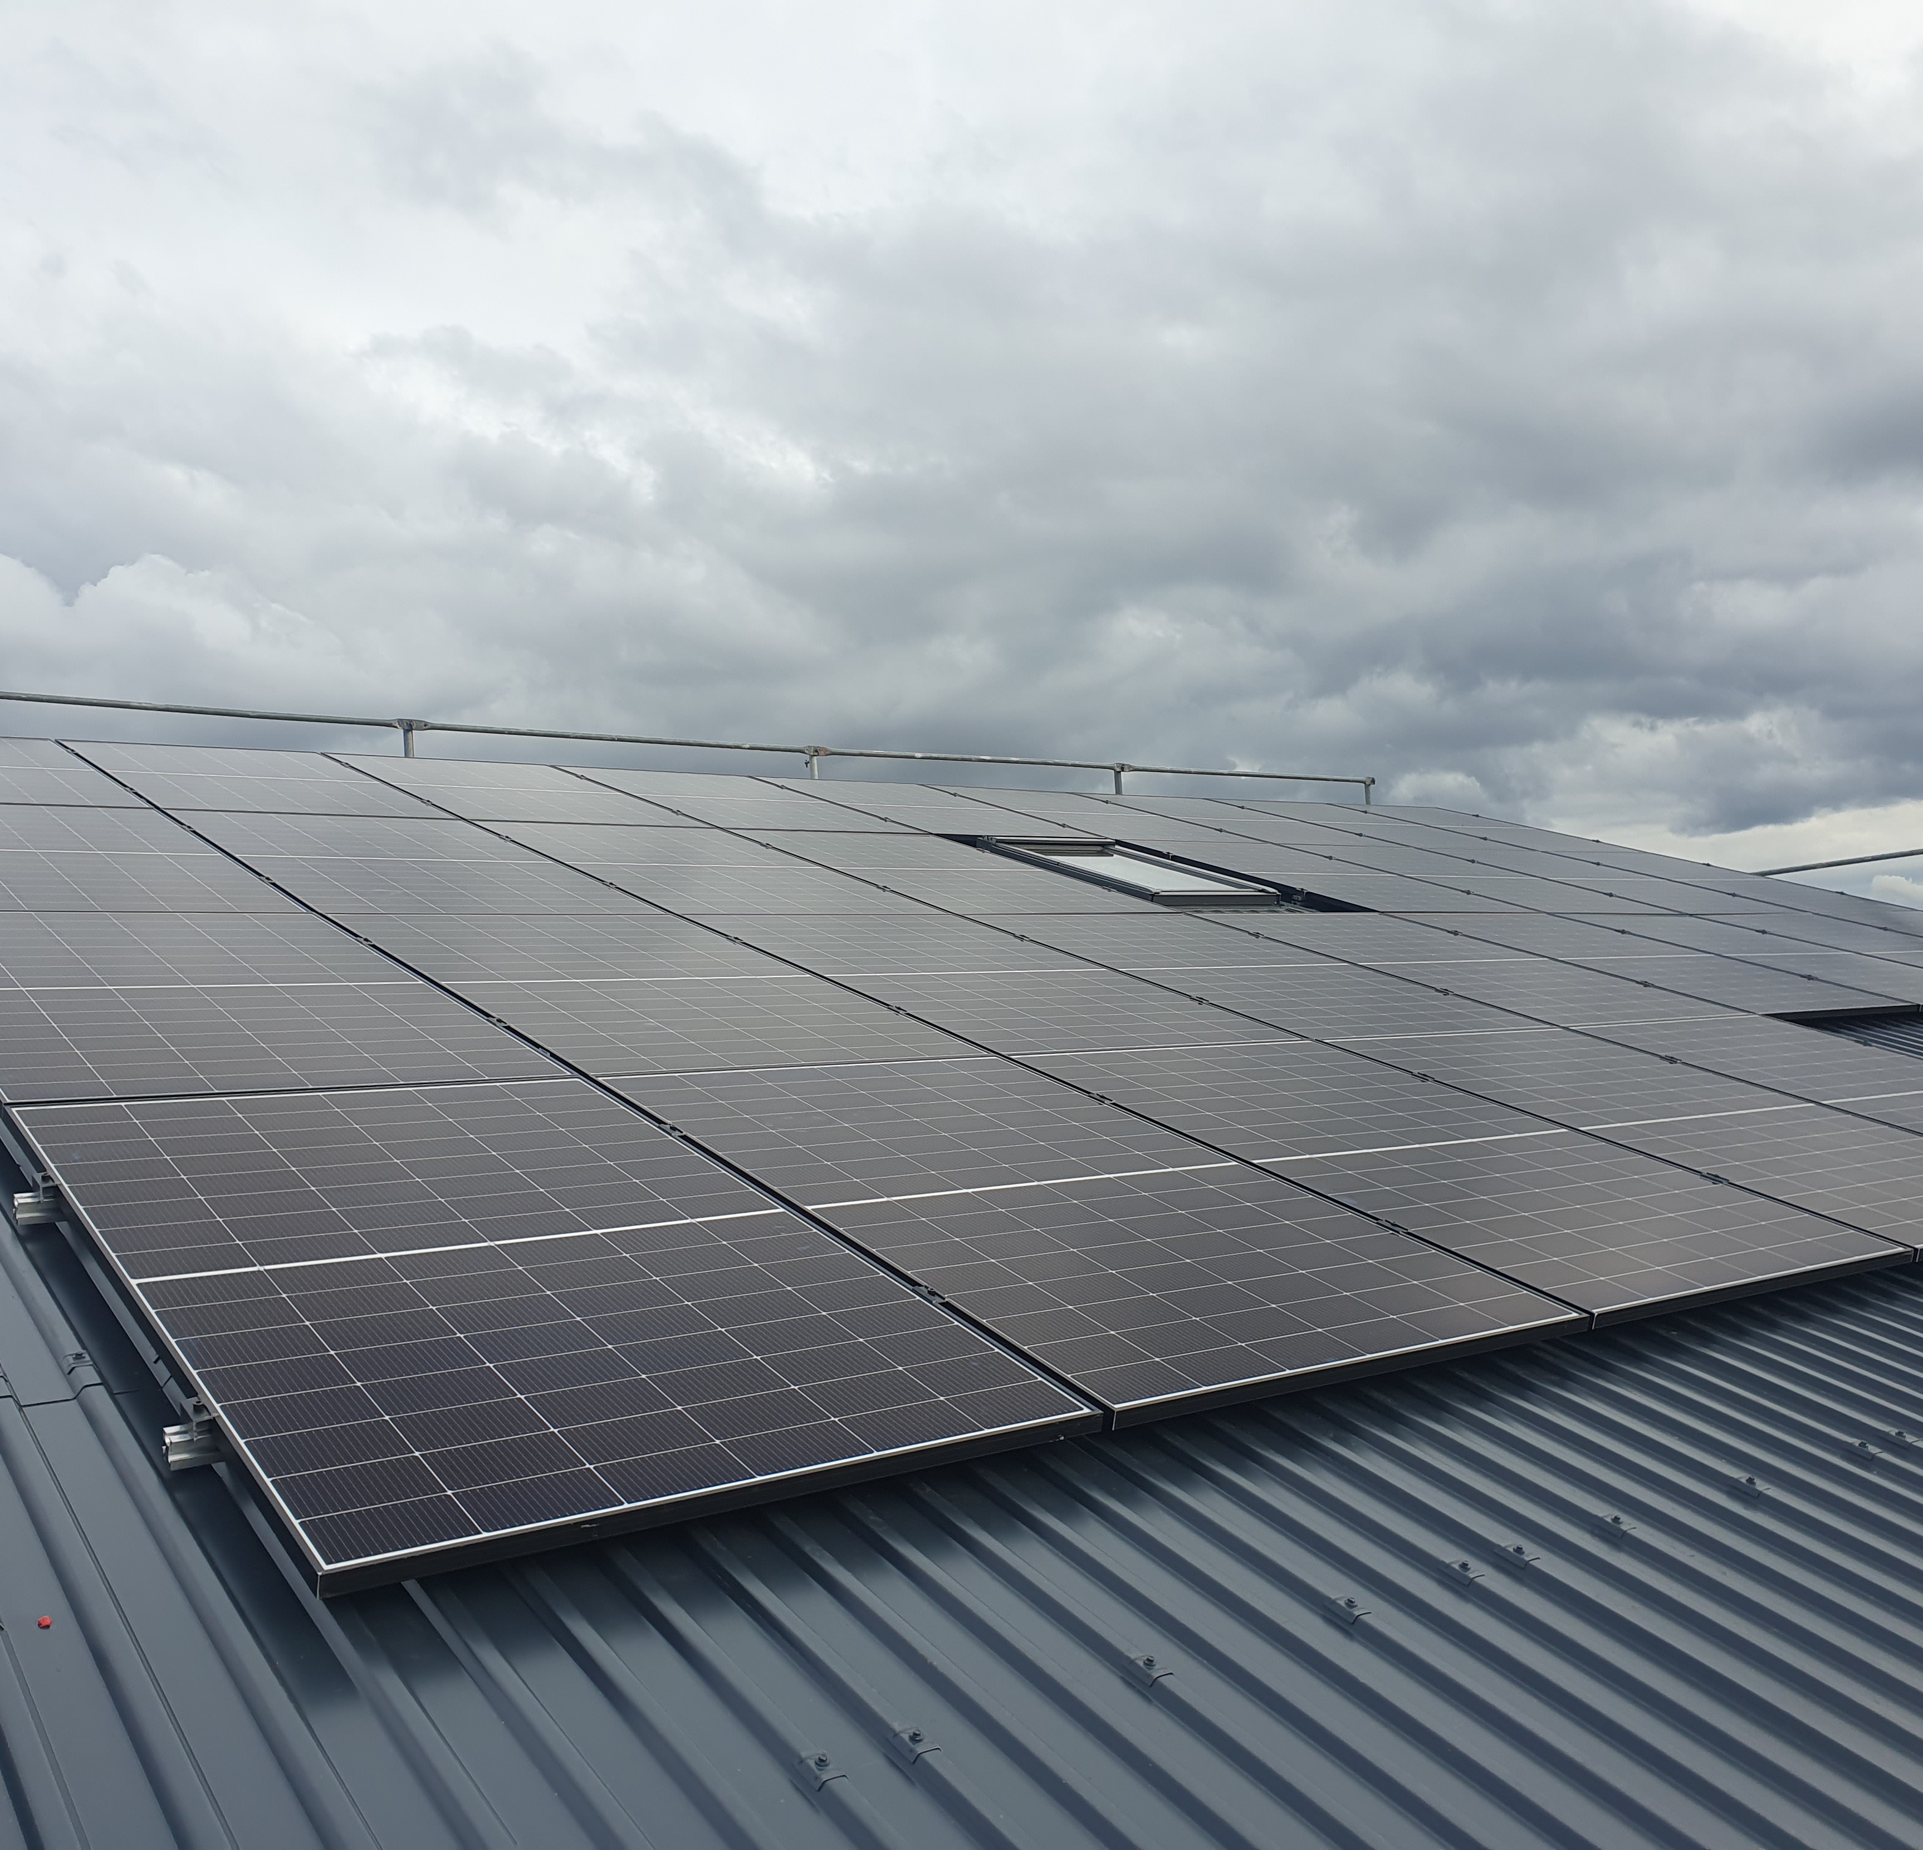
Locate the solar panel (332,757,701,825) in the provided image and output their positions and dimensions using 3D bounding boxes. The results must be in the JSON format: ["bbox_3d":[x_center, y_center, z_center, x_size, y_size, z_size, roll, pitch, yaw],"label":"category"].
[{"bbox_3d":[-2.077,-0.604,8.608,1.125,0.040,1.750,0,12,-37],"label":"solar panel"}]

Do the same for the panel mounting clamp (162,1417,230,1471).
[{"bbox_3d":[-0.965,0.657,2.345,0.090,0.050,0.045,0,12,-37],"label":"panel mounting clamp"}]

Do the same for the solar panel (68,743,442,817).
[{"bbox_3d":[-3.022,-0.606,7.904,1.125,0.040,1.750,0,12,-37],"label":"solar panel"}]

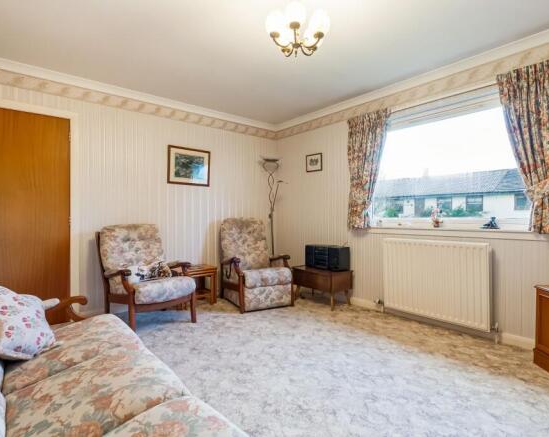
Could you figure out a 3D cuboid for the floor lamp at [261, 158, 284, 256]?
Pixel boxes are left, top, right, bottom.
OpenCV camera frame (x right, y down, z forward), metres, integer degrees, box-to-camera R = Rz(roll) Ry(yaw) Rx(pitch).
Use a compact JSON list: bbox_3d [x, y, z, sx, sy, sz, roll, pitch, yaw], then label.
[{"bbox_3d":[-0.035,0.100,4.020,0.290,1.850,0.290,0,0,-30],"label":"floor lamp"}]

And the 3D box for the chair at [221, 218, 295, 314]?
[{"bbox_3d":[-0.245,0.515,3.630,0.660,1.030,0.780,0,0,-29],"label":"chair"}]

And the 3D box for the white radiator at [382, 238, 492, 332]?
[{"bbox_3d":[1.485,0.572,2.740,0.090,0.715,0.900,0,0,-44],"label":"white radiator"}]

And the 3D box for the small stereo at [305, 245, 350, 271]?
[{"bbox_3d":[0.645,0.475,3.575,0.230,0.260,0.500,0,0,-42],"label":"small stereo"}]

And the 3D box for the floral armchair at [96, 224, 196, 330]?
[{"bbox_3d":[-1.290,0.545,2.935,0.670,0.970,0.760,0,0,-41],"label":"floral armchair"}]

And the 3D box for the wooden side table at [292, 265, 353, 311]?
[{"bbox_3d":[0.585,0.815,3.560,0.340,0.430,0.610,0,0,-42],"label":"wooden side table"}]

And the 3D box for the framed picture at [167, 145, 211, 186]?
[{"bbox_3d":[-1.012,-0.620,3.515,0.520,0.435,0.025,0,0,-38],"label":"framed picture"}]

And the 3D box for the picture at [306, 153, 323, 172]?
[{"bbox_3d":[0.505,-0.712,3.745,0.020,0.215,0.250,0,0,-44],"label":"picture"}]

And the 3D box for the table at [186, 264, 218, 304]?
[{"bbox_3d":[-0.955,0.815,3.490,0.460,0.430,0.310,0,0,-36],"label":"table"}]

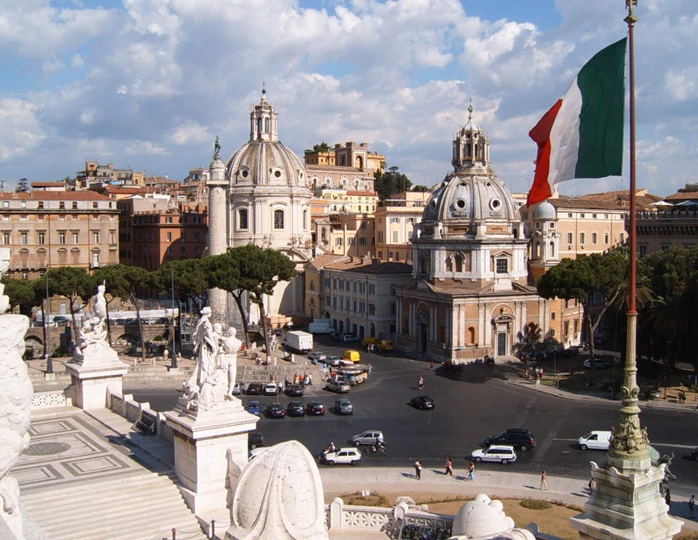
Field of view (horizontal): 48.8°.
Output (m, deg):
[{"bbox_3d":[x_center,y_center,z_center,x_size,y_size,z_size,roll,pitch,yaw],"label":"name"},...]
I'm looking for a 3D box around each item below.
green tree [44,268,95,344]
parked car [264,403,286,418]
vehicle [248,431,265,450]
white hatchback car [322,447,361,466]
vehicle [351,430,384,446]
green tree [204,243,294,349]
[{"bbox_3d":[-47.213,6.283,129.487,7.865,13.777,7.541,-2,5,-20],"label":"green tree"},{"bbox_3d":[-8.930,16.538,92.395,1.720,1.450,4.000,-1,4,-17],"label":"parked car"},{"bbox_3d":[-10.697,17.552,79.719,4.000,1.450,1.670,1,3,15],"label":"vehicle"},{"bbox_3d":[-0.481,18.000,74.728,3.380,1.440,1.480,0,2,4],"label":"white hatchback car"},{"bbox_3d":[2.072,17.722,81.779,3.320,1.430,1.520,0,2,2],"label":"vehicle"},{"bbox_3d":[-15.877,4.875,125.450,14.966,18.186,12.500,0,3,0],"label":"green tree"}]

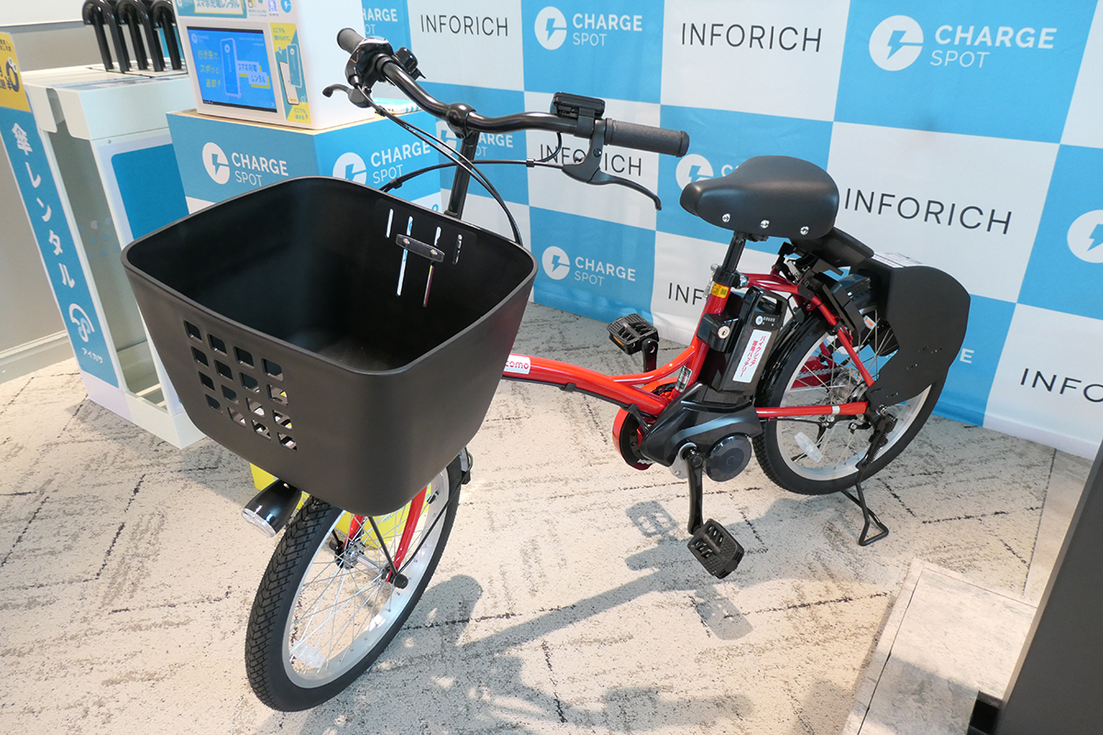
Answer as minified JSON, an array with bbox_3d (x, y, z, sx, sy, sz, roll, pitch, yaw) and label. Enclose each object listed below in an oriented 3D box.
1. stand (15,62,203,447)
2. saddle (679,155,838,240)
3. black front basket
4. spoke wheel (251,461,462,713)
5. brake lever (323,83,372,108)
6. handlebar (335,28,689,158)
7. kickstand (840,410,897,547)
[{"bbox_3d":[-1.049,-0.340,2.054,0.483,0.904,0.500,18,33,30],"label":"stand"},{"bbox_3d":[0.346,-0.289,1.267,0.275,0.115,0.200,-11,29,-19],"label":"saddle"},{"bbox_3d":[-0.274,-0.038,0.992,0.430,0.262,0.362,23,39,18],"label":"black front basket"},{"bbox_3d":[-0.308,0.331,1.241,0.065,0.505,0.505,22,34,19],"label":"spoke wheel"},{"bbox_3d":[-0.322,-0.426,1.154,0.123,0.038,0.040,26,37,32],"label":"brake lever"},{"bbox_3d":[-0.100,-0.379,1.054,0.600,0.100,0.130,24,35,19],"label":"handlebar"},{"bbox_3d":[0.677,0.195,1.653,0.130,0.320,0.240,-11,30,-19],"label":"kickstand"}]

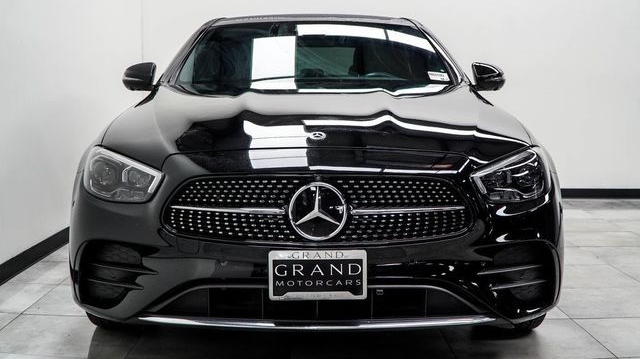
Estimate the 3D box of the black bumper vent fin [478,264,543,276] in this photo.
[{"bbox_3d":[0.661,0.316,2.401,0.270,0.030,0.070,-3,7,-22],"label":"black bumper vent fin"}]

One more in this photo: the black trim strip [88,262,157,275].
[{"bbox_3d":[-0.685,0.311,2.400,0.275,0.030,0.070,3,7,20],"label":"black trim strip"}]

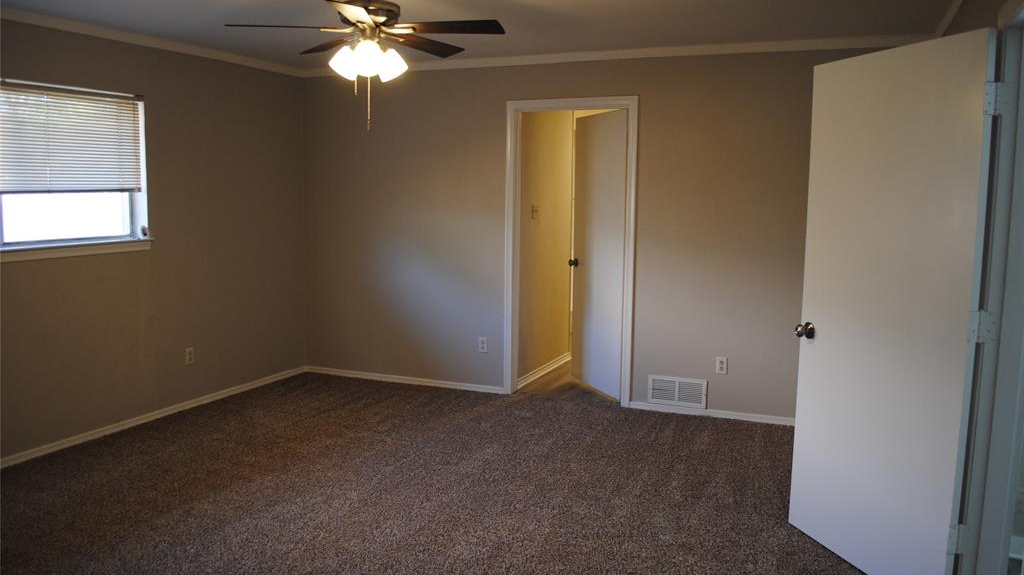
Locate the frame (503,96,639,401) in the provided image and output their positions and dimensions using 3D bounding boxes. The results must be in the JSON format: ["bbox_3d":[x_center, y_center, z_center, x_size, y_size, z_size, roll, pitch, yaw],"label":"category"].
[{"bbox_3d":[0.416,-0.243,5.460,0.943,2.124,0.129,3,8,21],"label":"frame"}]

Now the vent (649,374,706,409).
[{"bbox_3d":[1.131,0.712,5.241,0.394,0.194,0.015,3,8,21],"label":"vent"}]

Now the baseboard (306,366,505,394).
[{"bbox_3d":[-0.868,0.718,6.024,1.751,0.055,0.015,3,8,21],"label":"baseboard"}]

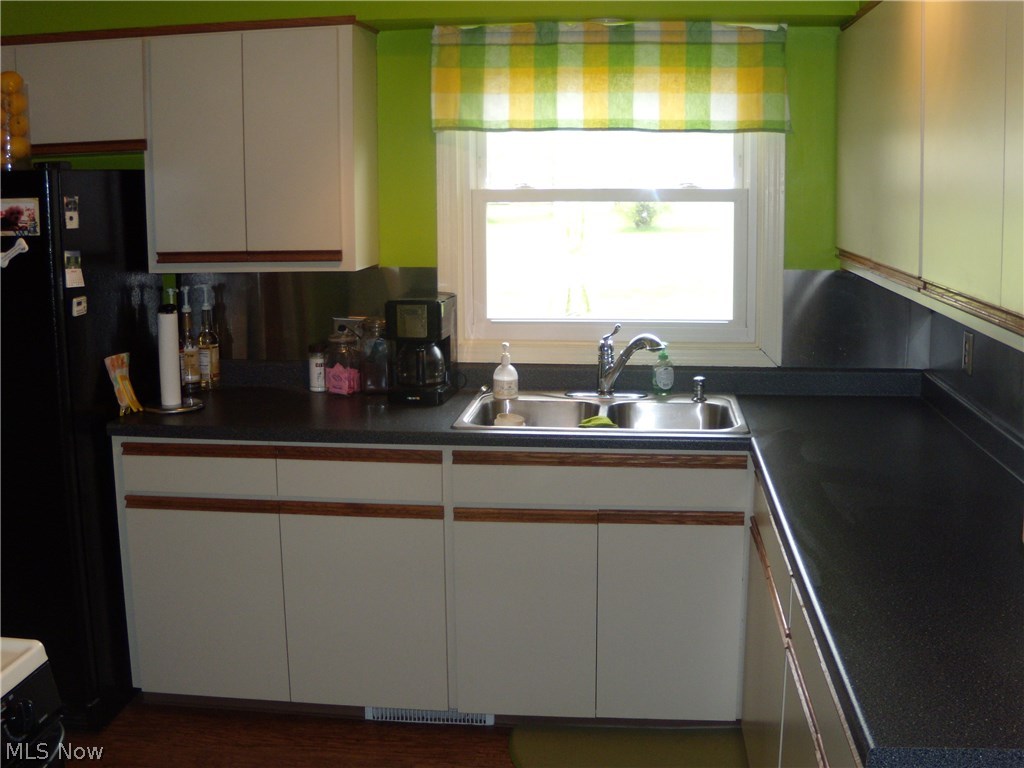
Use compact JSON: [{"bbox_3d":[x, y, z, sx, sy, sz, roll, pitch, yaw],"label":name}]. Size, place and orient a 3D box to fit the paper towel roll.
[{"bbox_3d":[-1.071,-0.082,3.338,0.075,0.303,0.075,0,11,0],"label":"paper towel roll"}]

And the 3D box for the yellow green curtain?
[{"bbox_3d":[0.298,-0.958,3.340,1.123,0.338,0.086,1,11,7],"label":"yellow green curtain"}]

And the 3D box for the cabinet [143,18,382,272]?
[{"bbox_3d":[-0.790,-0.740,3.420,0.667,0.739,0.291,1,11,7],"label":"cabinet"}]

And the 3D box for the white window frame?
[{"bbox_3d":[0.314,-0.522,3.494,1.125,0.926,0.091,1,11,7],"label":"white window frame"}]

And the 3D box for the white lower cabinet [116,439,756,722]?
[{"bbox_3d":[-0.225,0.541,3.430,1.877,0.861,0.608,1,11,7],"label":"white lower cabinet"}]

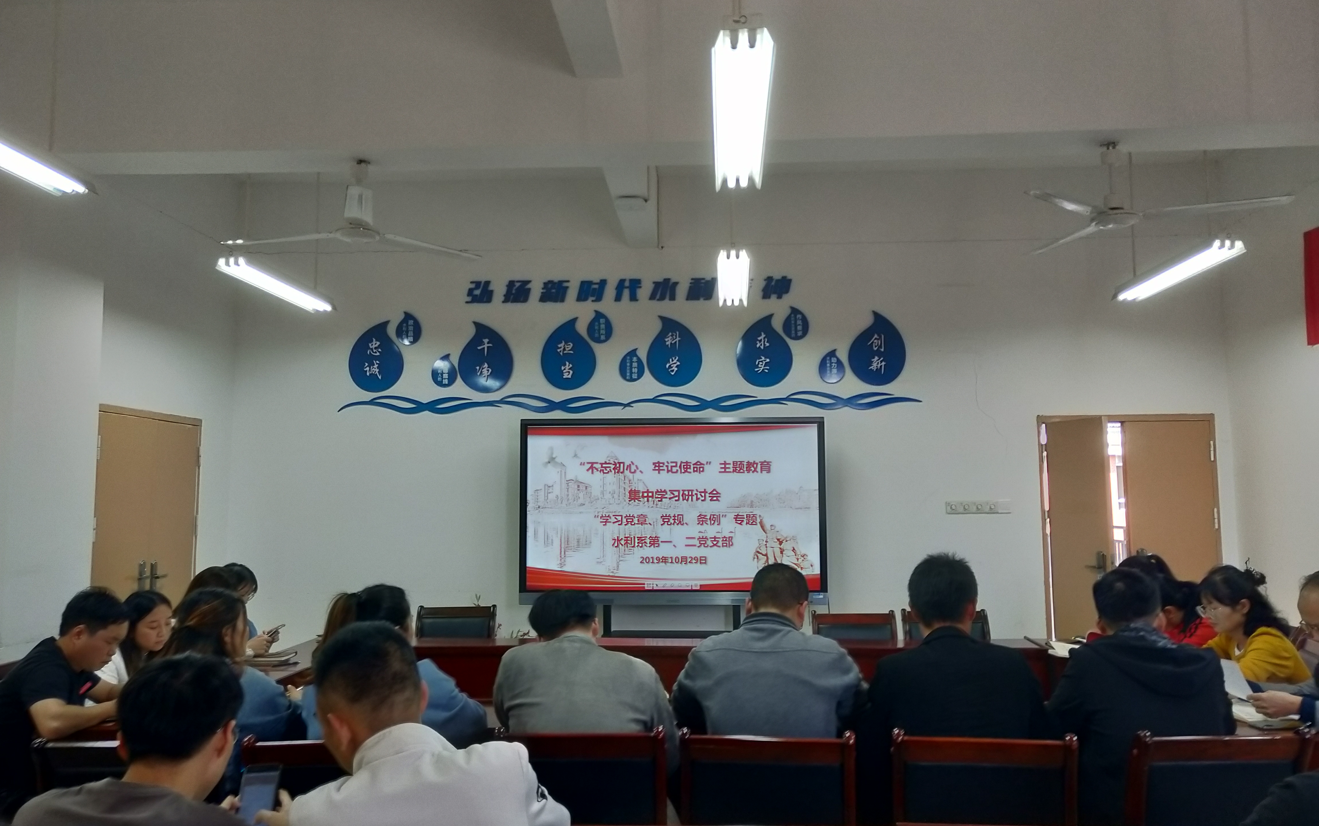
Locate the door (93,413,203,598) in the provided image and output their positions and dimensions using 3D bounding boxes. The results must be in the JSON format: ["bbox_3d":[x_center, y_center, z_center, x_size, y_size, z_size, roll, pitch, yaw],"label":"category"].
[{"bbox_3d":[-3.102,1.044,5.721,0.070,2.080,1.080,-1,-5,4],"label":"door"}]

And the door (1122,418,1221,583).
[{"bbox_3d":[3.448,1.073,6.383,0.575,2.037,0.050,-1,-6,4],"label":"door"}]

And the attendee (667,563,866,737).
[{"bbox_3d":[0.323,1.105,2.864,0.560,1.296,0.760,-1,-5,4],"label":"attendee"}]

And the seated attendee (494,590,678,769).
[{"bbox_3d":[-0.208,1.152,2.907,0.550,1.214,0.760,-1,-5,4],"label":"seated attendee"}]

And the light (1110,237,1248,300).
[{"bbox_3d":[2.979,-0.813,5.511,0.180,0.080,1.230,-1,-6,4],"label":"light"}]

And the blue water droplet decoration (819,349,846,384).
[{"bbox_3d":[1.151,-0.311,6.347,0.179,0.239,0.020,-1,-5,4],"label":"blue water droplet decoration"}]

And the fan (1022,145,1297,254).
[{"bbox_3d":[1.930,-0.943,4.012,1.140,0.362,1.120,-1,-5,4],"label":"fan"}]

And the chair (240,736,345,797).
[{"bbox_3d":[-0.889,1.320,2.743,0.468,0.890,0.540,0,-6,-7],"label":"chair"}]

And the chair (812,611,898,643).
[{"bbox_3d":[1.083,1.535,5.069,0.468,0.890,0.540,-1,-6,3],"label":"chair"}]

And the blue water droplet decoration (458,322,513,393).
[{"bbox_3d":[-1.245,-0.399,6.838,0.402,0.520,0.020,-1,-6,4],"label":"blue water droplet decoration"}]

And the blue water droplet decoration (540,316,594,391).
[{"bbox_3d":[-0.615,-0.401,6.480,0.378,0.501,0.020,-1,-5,4],"label":"blue water droplet decoration"}]

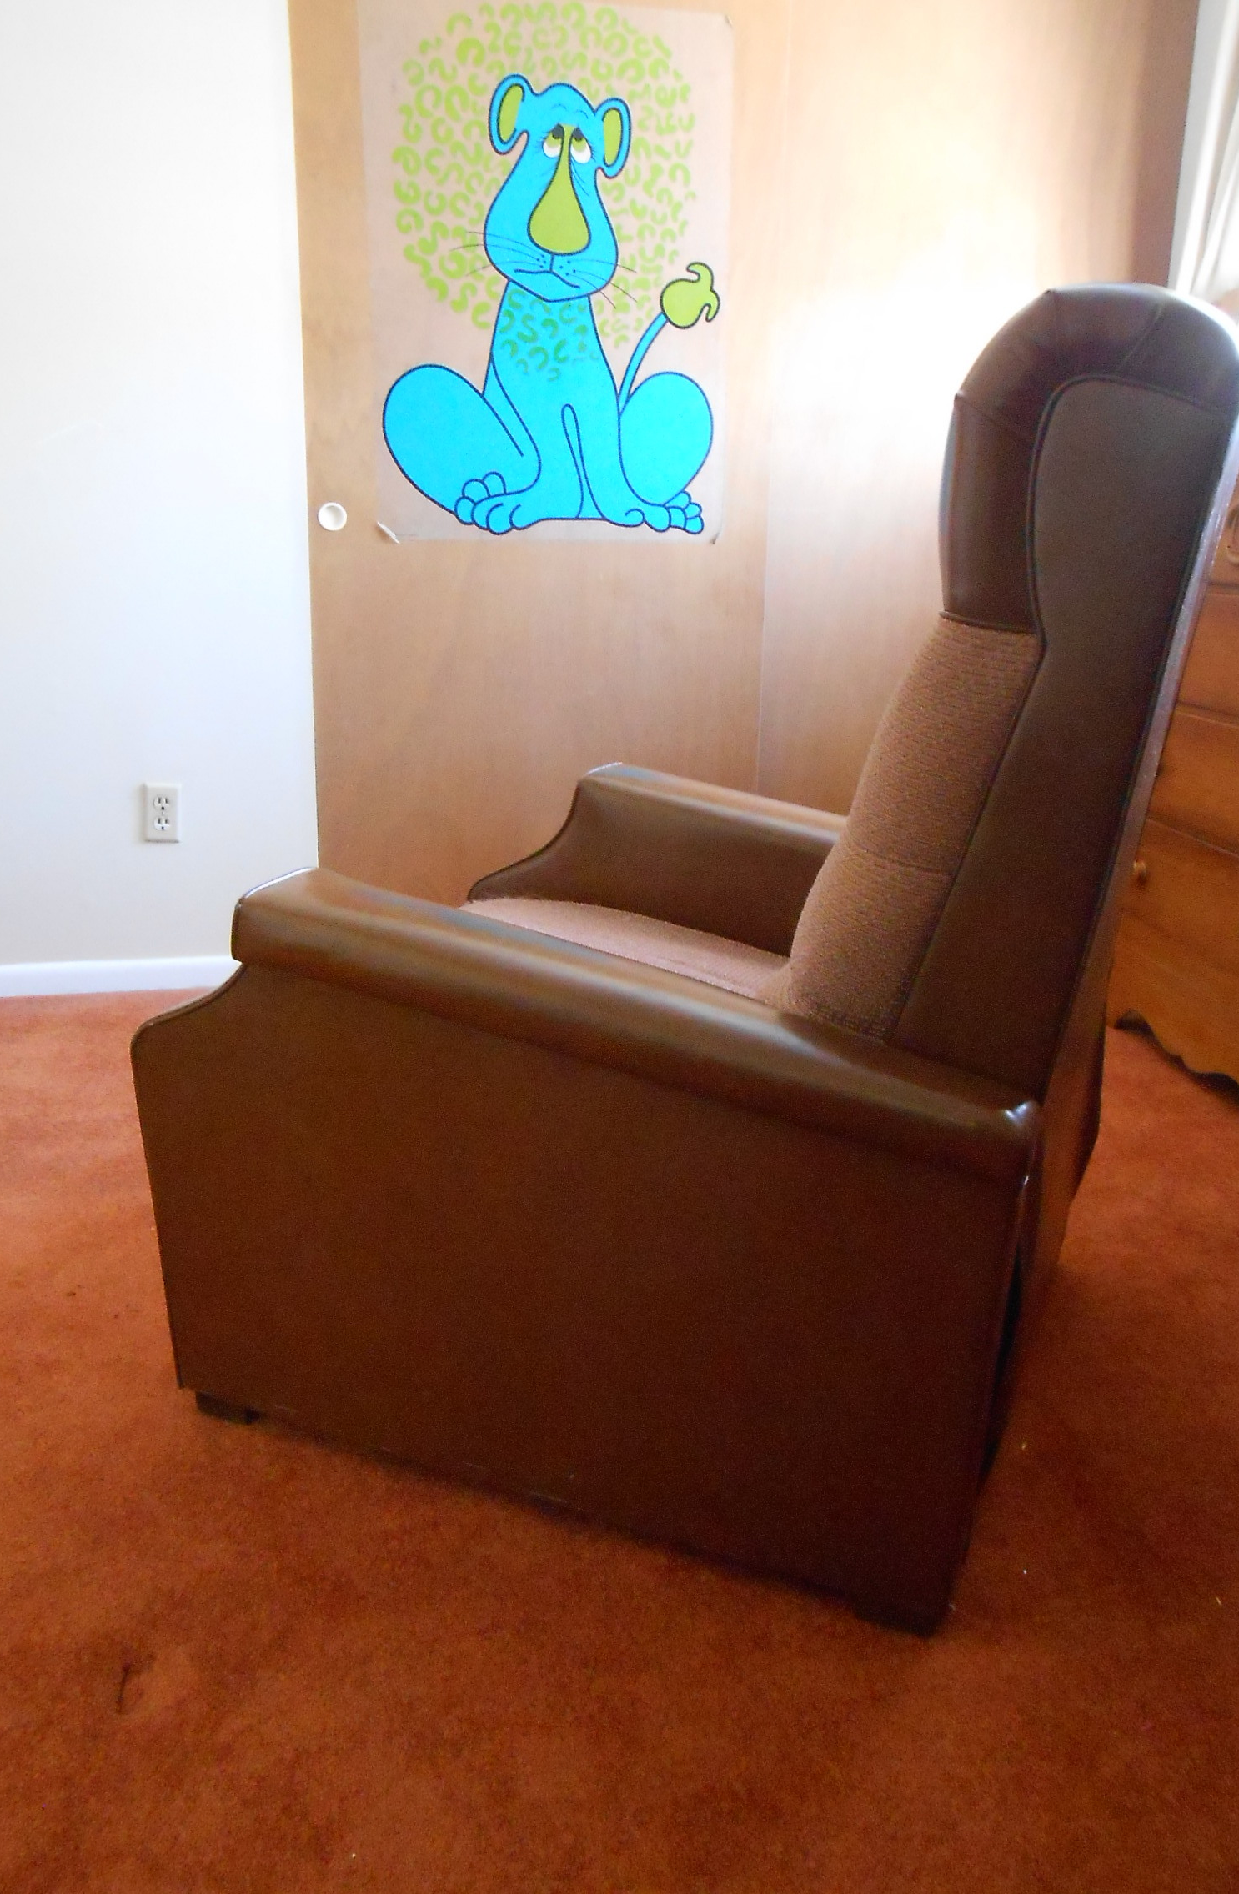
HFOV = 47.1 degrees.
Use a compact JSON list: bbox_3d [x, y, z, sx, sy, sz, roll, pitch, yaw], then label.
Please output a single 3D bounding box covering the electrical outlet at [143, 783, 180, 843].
[{"bbox_3d":[-0.867,-0.252,2.697,0.070,0.114,0.009,-3,16,-13],"label":"electrical outlet"}]

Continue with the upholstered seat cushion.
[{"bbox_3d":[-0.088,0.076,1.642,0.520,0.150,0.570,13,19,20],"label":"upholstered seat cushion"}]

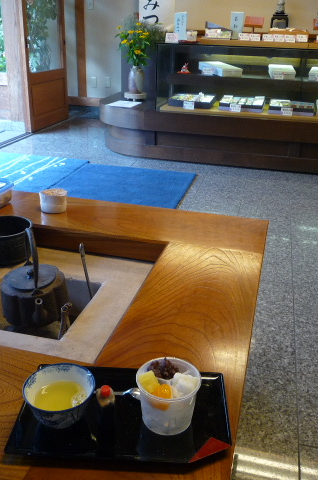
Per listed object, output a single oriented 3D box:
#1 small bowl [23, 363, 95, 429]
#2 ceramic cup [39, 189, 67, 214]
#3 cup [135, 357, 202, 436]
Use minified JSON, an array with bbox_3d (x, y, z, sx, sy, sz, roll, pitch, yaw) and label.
[{"bbox_3d":[-0.130,0.215,0.614,0.092,0.052,0.092,1,24,-1],"label":"small bowl"},{"bbox_3d":[-0.307,-0.114,1.358,0.081,0.053,0.081,1,24,-1],"label":"ceramic cup"},{"bbox_3d":[0.012,0.210,0.615,0.085,0.067,0.085,1,24,-1],"label":"cup"}]

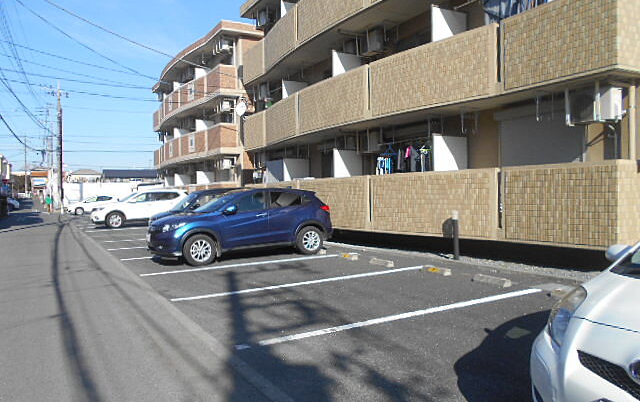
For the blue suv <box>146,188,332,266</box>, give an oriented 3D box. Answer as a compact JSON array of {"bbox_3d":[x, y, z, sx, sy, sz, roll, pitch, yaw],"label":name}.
[{"bbox_3d":[-1.740,0.480,11.200,4.295,1.605,1.770,-1,1,-31],"label":"blue suv"}]

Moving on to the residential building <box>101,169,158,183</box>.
[{"bbox_3d":[-39.500,-2.900,101.000,13.000,7.300,8.000,-1,1,-20],"label":"residential building"}]

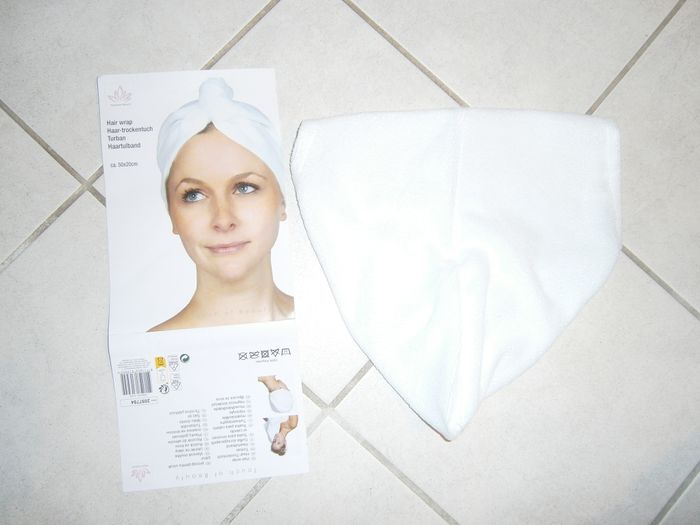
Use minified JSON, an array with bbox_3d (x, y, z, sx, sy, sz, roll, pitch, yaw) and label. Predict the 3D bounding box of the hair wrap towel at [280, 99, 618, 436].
[{"bbox_3d":[0.111,0.005,0.511,0.339,0.030,0.329,1,83,-4],"label":"hair wrap towel"}]

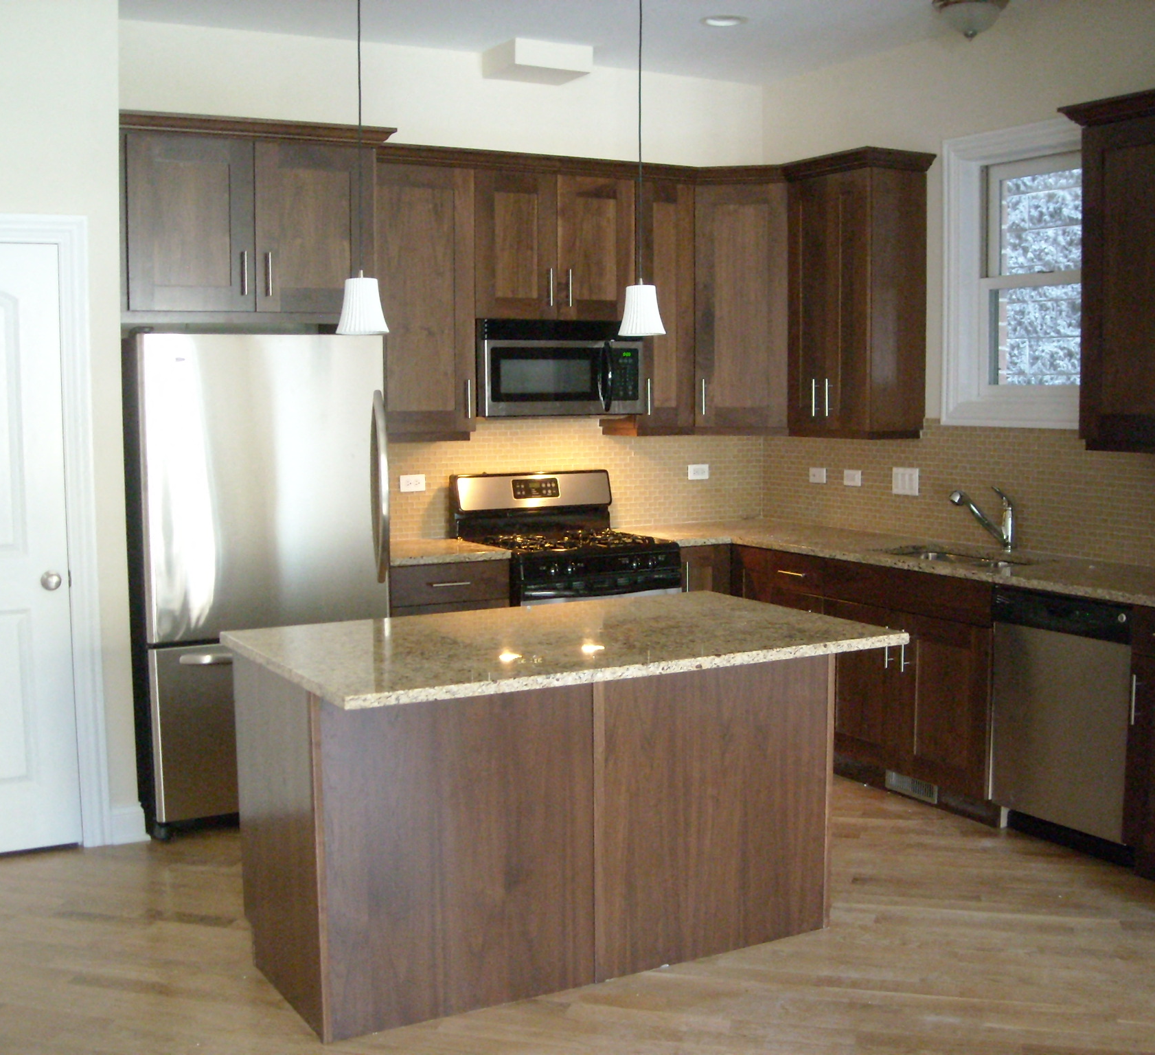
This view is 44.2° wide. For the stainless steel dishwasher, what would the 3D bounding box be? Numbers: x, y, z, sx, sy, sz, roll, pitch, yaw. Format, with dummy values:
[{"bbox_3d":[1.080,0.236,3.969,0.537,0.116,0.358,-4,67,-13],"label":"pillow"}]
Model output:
[{"bbox_3d":[1.813,0.611,4.781,0.591,0.820,0.590,-3,6,-29],"label":"stainless steel dishwasher"}]

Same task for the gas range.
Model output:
[{"bbox_3d":[-0.045,0.368,6.114,0.770,1.183,0.696,-3,6,-29],"label":"gas range"}]

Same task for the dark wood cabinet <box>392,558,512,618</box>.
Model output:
[{"bbox_3d":[-0.640,0.547,5.854,0.537,0.879,0.611,-3,6,-29],"label":"dark wood cabinet"}]

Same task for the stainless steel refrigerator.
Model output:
[{"bbox_3d":[-1.248,0.167,5.305,0.870,1.749,0.835,-3,6,-29],"label":"stainless steel refrigerator"}]

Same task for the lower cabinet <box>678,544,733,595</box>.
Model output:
[{"bbox_3d":[0.398,0.489,6.425,0.288,0.879,0.611,-3,6,-29],"label":"lower cabinet"}]

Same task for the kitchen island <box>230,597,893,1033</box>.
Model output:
[{"bbox_3d":[-0.029,0.724,3.721,1.527,0.909,0.903,-3,6,-29],"label":"kitchen island"}]

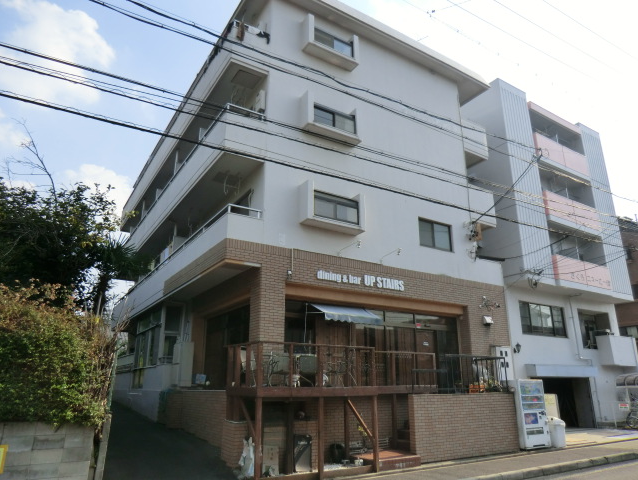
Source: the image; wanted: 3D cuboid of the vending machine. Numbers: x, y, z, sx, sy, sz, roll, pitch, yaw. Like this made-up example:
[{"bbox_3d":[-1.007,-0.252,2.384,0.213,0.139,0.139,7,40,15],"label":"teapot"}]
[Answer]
[{"bbox_3d":[6.125,5.192,13.282,1.160,1.830,0.720,11,-21,-29],"label":"vending machine"}]

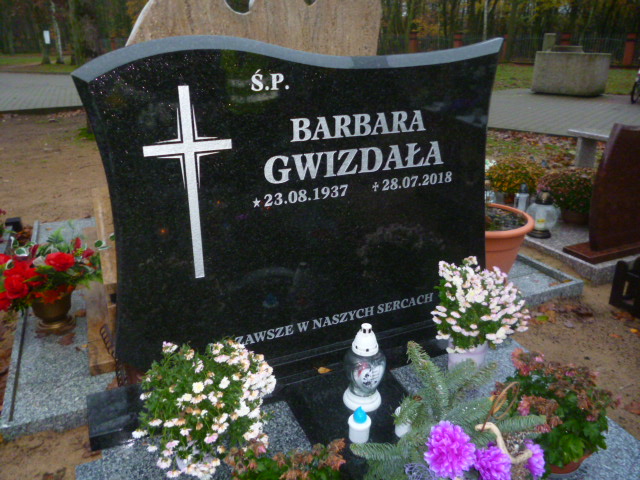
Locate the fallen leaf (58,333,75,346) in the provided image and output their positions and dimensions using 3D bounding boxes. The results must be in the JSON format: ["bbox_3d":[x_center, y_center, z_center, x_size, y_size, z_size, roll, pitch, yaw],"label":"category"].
[{"bbox_3d":[-0.804,0.309,1.639,0.047,0.012,0.073,1,22,0],"label":"fallen leaf"}]

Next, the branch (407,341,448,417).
[{"bbox_3d":[0.246,0.319,1.202,0.064,0.129,0.142,-11,26,-28],"label":"branch"}]

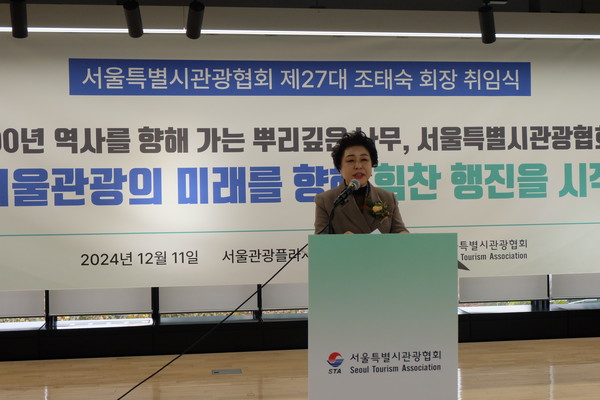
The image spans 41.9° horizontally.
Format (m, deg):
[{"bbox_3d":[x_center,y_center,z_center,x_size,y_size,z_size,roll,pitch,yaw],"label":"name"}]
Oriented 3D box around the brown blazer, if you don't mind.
[{"bbox_3d":[0.290,0.225,3.730,0.460,0.620,0.350,-1,-1,-6],"label":"brown blazer"}]

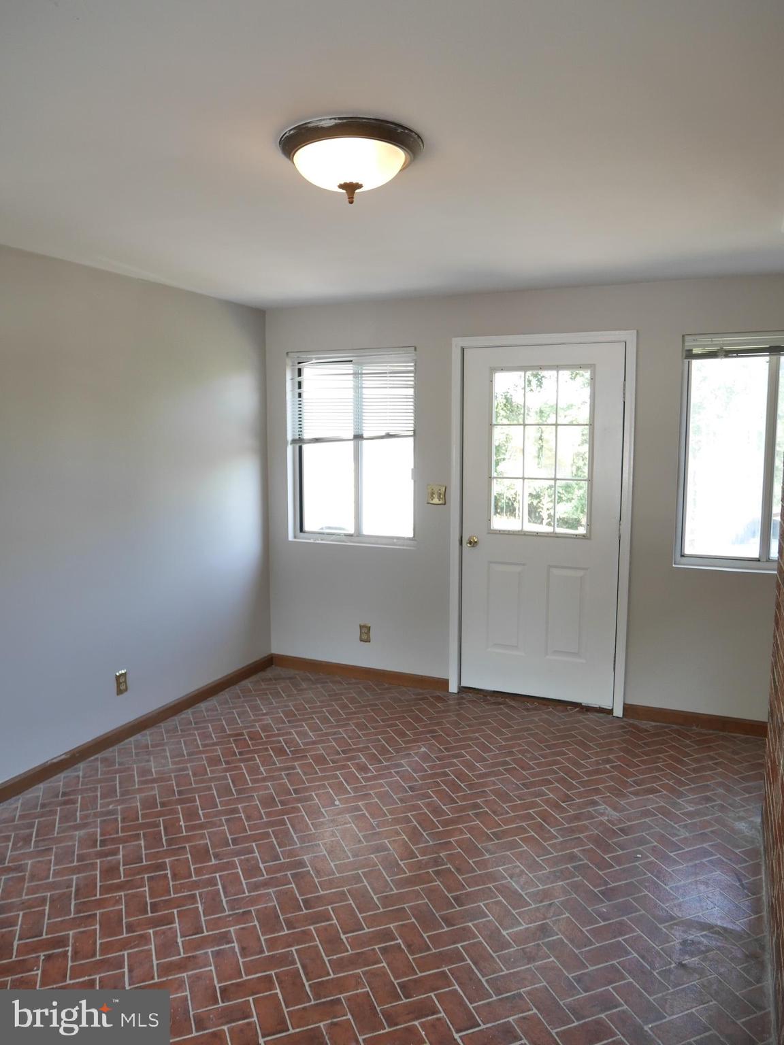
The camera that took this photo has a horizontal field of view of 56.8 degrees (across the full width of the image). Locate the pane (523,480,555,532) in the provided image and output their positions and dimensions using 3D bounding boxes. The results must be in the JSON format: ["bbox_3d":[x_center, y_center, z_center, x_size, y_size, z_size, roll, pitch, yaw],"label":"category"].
[{"bbox_3d":[0.854,-0.097,4.204,0.185,0.304,0.020,3,8,23],"label":"pane"}]

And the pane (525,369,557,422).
[{"bbox_3d":[0.847,-0.713,4.113,0.177,0.288,0.030,3,7,24],"label":"pane"}]

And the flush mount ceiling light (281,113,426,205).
[{"bbox_3d":[-0.111,-0.971,2.029,0.400,0.150,0.400,0,7,0],"label":"flush mount ceiling light"}]

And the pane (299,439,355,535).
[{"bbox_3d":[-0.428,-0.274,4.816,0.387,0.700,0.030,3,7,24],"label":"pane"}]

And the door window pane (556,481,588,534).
[{"bbox_3d":[1.026,-0.083,4.130,0.180,0.304,0.020,3,8,23],"label":"door window pane"}]

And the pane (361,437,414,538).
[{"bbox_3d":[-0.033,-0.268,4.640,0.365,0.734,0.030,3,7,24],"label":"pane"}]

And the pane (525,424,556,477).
[{"bbox_3d":[0.845,-0.408,4.146,0.178,0.288,0.030,3,7,24],"label":"pane"}]

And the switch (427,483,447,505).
[{"bbox_3d":[0.274,-0.168,4.427,0.122,0.128,0.015,3,8,23],"label":"switch"}]

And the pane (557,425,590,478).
[{"bbox_3d":[1.025,-0.398,4.091,0.181,0.298,0.020,3,8,23],"label":"pane"}]

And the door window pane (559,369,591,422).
[{"bbox_3d":[1.018,-0.705,4.037,0.179,0.292,0.030,3,7,24],"label":"door window pane"}]

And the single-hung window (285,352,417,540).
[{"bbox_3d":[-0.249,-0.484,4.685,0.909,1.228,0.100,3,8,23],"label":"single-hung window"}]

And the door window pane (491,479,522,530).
[{"bbox_3d":[0.673,-0.105,4.254,0.181,0.293,0.030,3,7,24],"label":"door window pane"}]

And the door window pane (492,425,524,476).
[{"bbox_3d":[0.677,-0.416,4.220,0.180,0.284,0.030,3,7,24],"label":"door window pane"}]

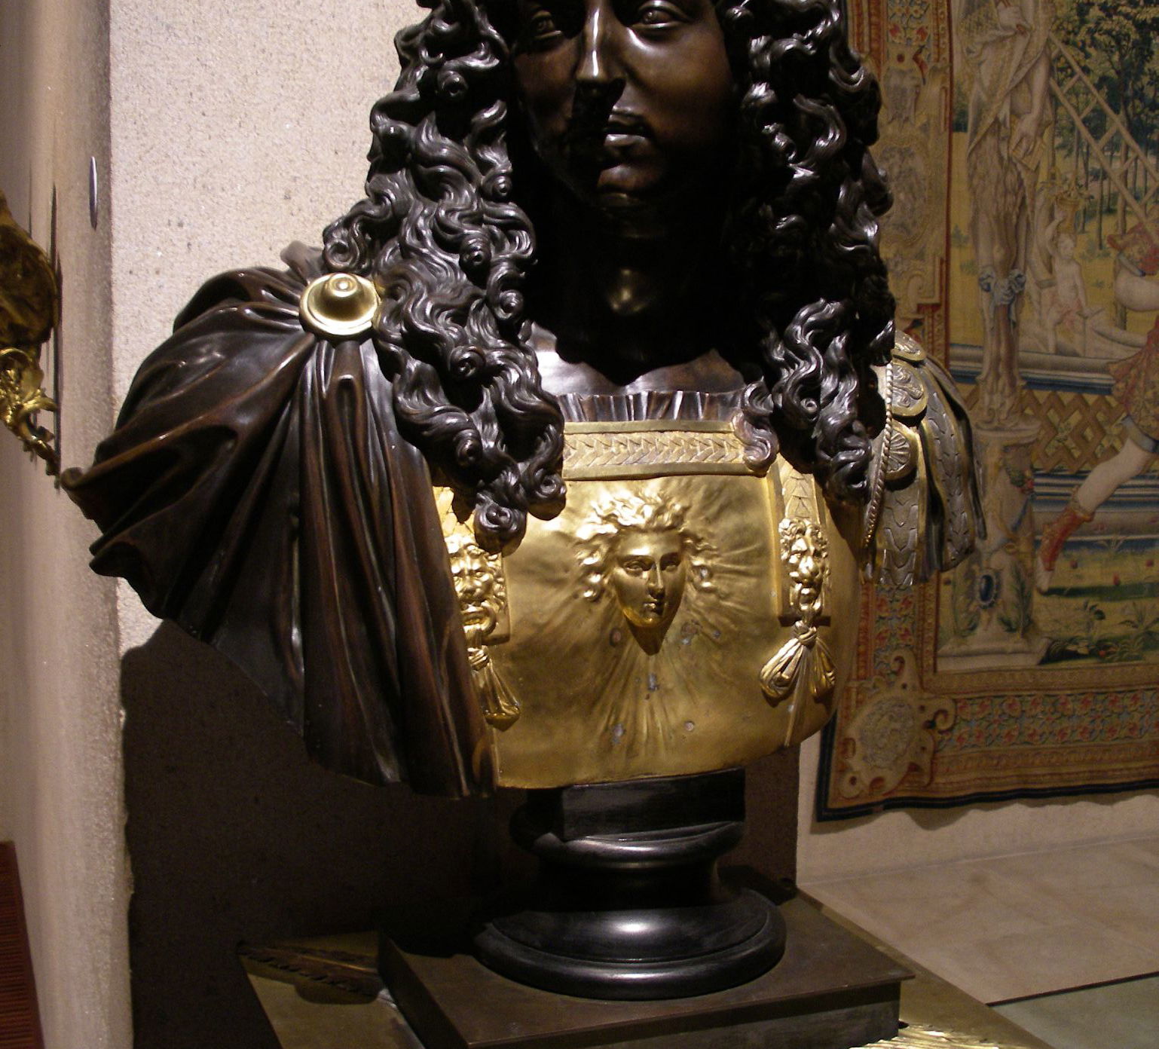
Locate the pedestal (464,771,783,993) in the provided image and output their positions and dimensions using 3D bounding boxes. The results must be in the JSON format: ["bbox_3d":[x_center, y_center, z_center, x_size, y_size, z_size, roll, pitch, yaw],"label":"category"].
[{"bbox_3d":[0.040,0.254,1.291,0.244,0.151,0.244,1,7,0],"label":"pedestal"}]

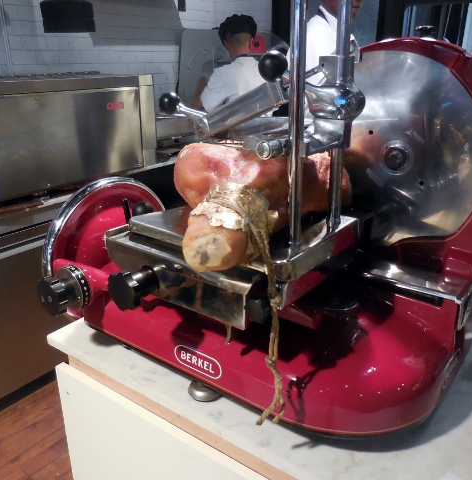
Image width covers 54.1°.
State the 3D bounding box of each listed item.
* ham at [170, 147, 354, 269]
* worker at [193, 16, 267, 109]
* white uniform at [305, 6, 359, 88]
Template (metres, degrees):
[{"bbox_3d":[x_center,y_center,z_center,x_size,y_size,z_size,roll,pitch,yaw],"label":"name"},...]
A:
[{"bbox_3d":[0.017,-0.073,0.716,0.240,0.145,0.345,14,25,34],"label":"ham"},{"bbox_3d":[0.029,-0.499,2.910,0.540,1.680,0.460,-6,21,-14],"label":"worker"},{"bbox_3d":[0.382,-0.626,2.025,0.320,0.700,0.470,1,21,5],"label":"white uniform"}]

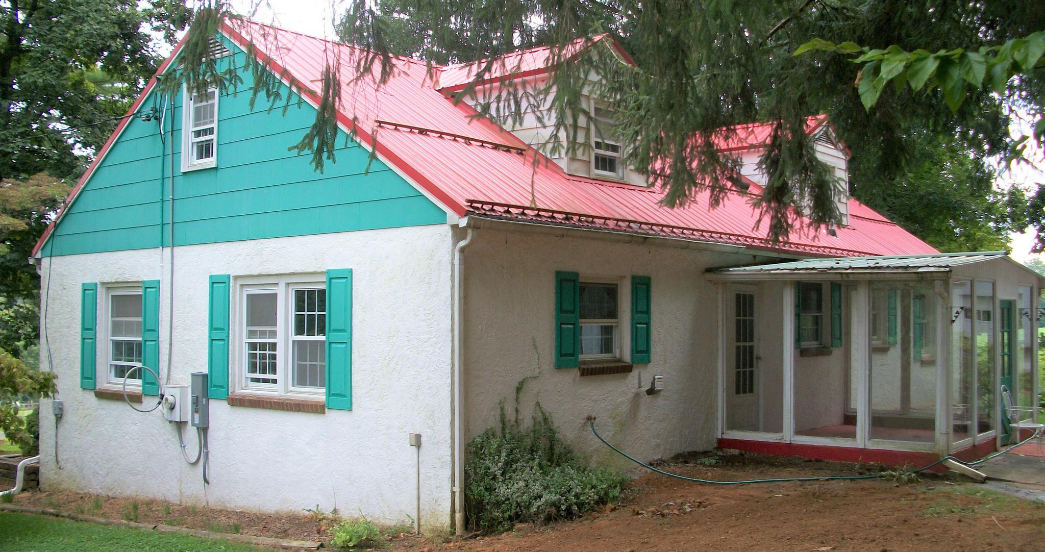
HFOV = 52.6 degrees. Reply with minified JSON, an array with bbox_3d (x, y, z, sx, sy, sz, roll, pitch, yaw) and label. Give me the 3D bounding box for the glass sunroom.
[{"bbox_3d":[4.759,0.960,13.725,2.920,2.430,4.050,-2,-3,40],"label":"glass sunroom"}]

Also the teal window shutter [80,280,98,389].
[{"bbox_3d":[-5.584,0.777,13.666,0.371,1.371,0.040,-2,-3,40],"label":"teal window shutter"}]

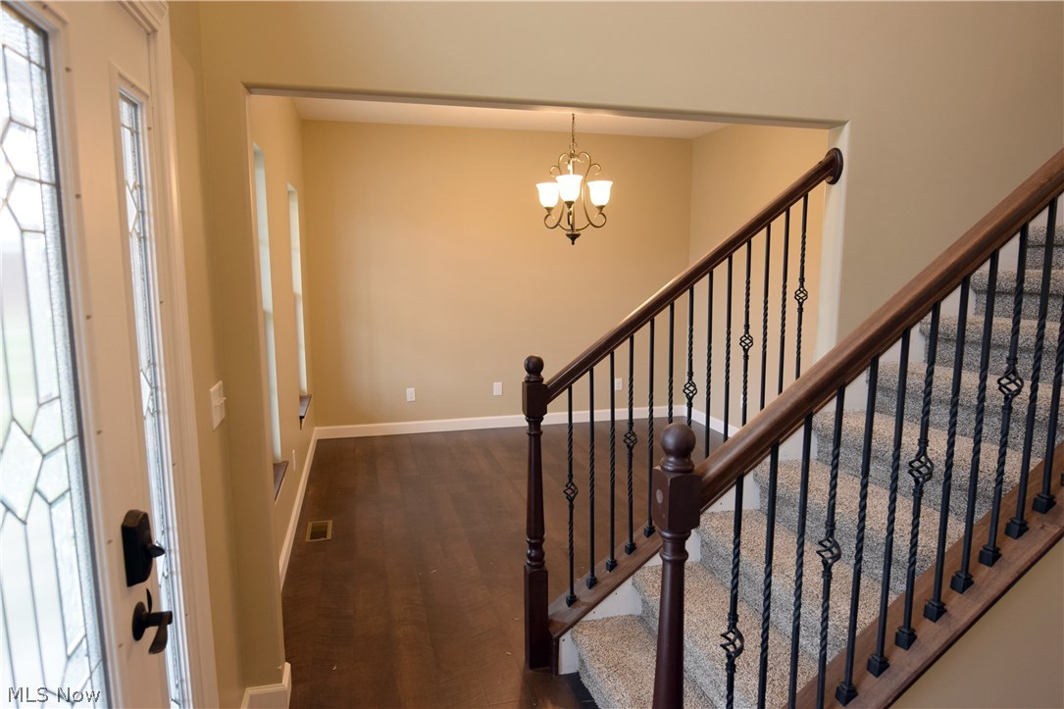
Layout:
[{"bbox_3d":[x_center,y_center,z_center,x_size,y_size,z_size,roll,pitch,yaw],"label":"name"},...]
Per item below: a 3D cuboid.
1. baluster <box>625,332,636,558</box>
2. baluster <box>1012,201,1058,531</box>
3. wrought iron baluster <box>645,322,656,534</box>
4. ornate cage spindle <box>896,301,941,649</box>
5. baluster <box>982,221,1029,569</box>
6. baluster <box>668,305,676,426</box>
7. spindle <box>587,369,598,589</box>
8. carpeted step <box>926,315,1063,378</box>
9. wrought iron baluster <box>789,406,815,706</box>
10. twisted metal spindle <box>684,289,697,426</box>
[{"bbox_3d":[0.398,0.366,2.478,0.048,0.895,0.048,-3,9,-15],"label":"baluster"},{"bbox_3d":[1.316,0.051,1.623,0.032,0.895,0.032,-3,9,-15],"label":"baluster"},{"bbox_3d":[0.479,0.301,2.491,0.032,0.895,0.032,-3,9,-15],"label":"wrought iron baluster"},{"bbox_3d":[0.982,0.318,1.567,0.048,0.895,0.048,-3,9,-15],"label":"ornate cage spindle"},{"bbox_3d":[1.208,0.113,1.578,0.053,0.873,0.053,-3,9,-15],"label":"baluster"},{"bbox_3d":[0.560,0.237,2.505,0.032,0.895,0.032,-3,9,-15],"label":"baluster"},{"bbox_3d":[0.228,0.482,2.383,0.032,0.873,0.032,-3,9,-15],"label":"spindle"},{"bbox_3d":[1.945,0.004,2.329,0.291,0.193,0.865,-3,9,-15],"label":"carpeted step"},{"bbox_3d":[0.638,0.569,1.484,0.032,0.873,0.032,-3,9,-15],"label":"wrought iron baluster"},{"bbox_3d":[0.641,0.172,2.518,0.048,0.895,0.048,-3,9,-15],"label":"twisted metal spindle"}]

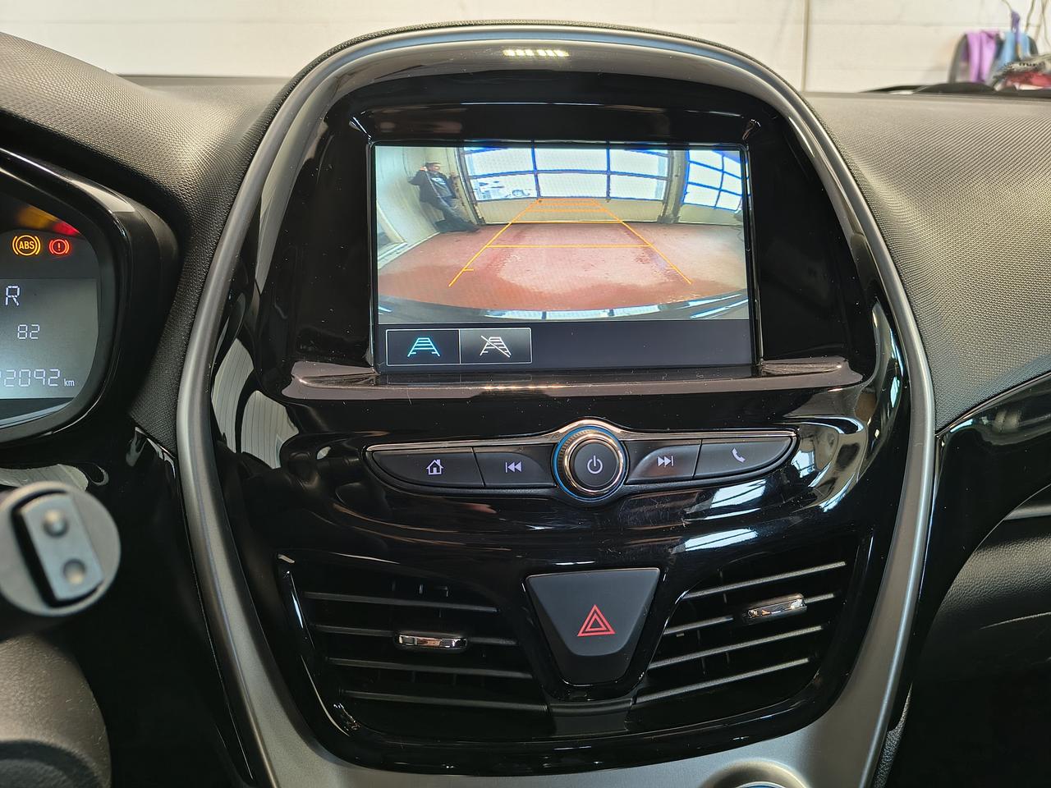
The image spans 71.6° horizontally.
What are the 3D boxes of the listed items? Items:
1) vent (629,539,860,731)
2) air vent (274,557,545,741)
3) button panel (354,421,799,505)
[{"bbox_3d":[0.083,0.087,0.280,0.091,0.064,0.030,-6,14,-16],"label":"vent"},{"bbox_3d":[-0.038,0.090,0.268,0.091,0.064,0.030,4,13,4],"label":"air vent"},{"bbox_3d":[0.023,0.024,0.257,0.153,0.027,0.018,-1,-4,-6],"label":"button panel"}]

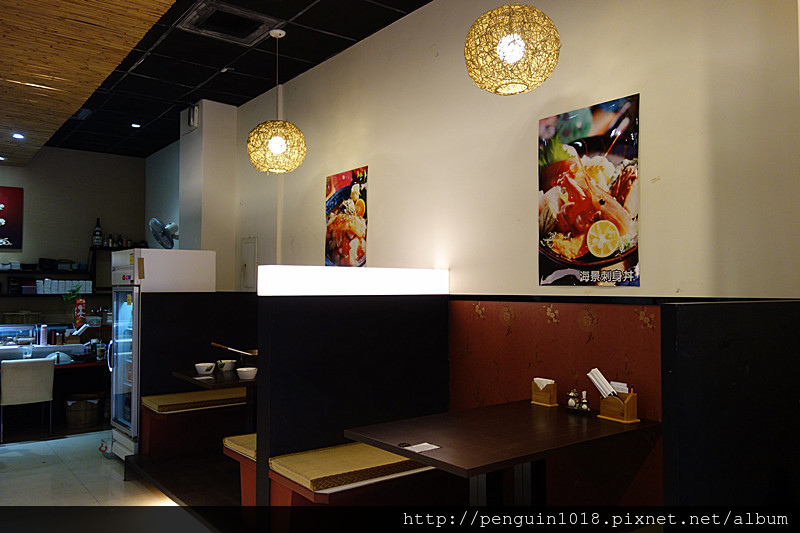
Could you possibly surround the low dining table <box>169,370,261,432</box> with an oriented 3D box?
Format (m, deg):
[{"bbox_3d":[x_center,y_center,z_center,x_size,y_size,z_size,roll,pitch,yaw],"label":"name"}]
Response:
[{"bbox_3d":[-0.919,1.102,4.434,1.170,0.708,0.730,2,-3,-38],"label":"low dining table"}]

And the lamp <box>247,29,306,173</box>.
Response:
[{"bbox_3d":[-0.894,-1.201,4.542,0.425,1.031,0.425,0,-2,0],"label":"lamp"}]

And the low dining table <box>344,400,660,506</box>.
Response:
[{"bbox_3d":[0.458,1.045,2.689,1.180,0.702,0.735,2,-3,-38],"label":"low dining table"}]

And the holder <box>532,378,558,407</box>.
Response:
[{"bbox_3d":[0.747,0.650,3.216,0.072,0.126,0.126,2,-3,-38],"label":"holder"}]

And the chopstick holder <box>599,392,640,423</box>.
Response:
[{"bbox_3d":[1.002,0.637,2.860,0.096,0.128,0.172,1,-2,-32],"label":"chopstick holder"}]

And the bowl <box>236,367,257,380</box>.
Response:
[{"bbox_3d":[-0.998,0.703,4.073,0.143,0.063,0.143,0,-2,0],"label":"bowl"}]

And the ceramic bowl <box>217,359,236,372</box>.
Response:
[{"bbox_3d":[-1.238,0.717,4.467,0.143,0.063,0.143,0,-2,0],"label":"ceramic bowl"}]

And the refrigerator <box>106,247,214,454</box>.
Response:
[{"bbox_3d":[-2.094,0.758,5.460,0.690,1.780,0.700,2,-3,-38],"label":"refrigerator"}]

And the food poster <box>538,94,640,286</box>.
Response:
[{"bbox_3d":[0.925,-0.349,3.103,0.020,0.893,0.585,2,-3,-38],"label":"food poster"}]

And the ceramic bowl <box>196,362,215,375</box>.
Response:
[{"bbox_3d":[-1.344,0.710,4.301,0.143,0.063,0.143,0,-2,0],"label":"ceramic bowl"}]

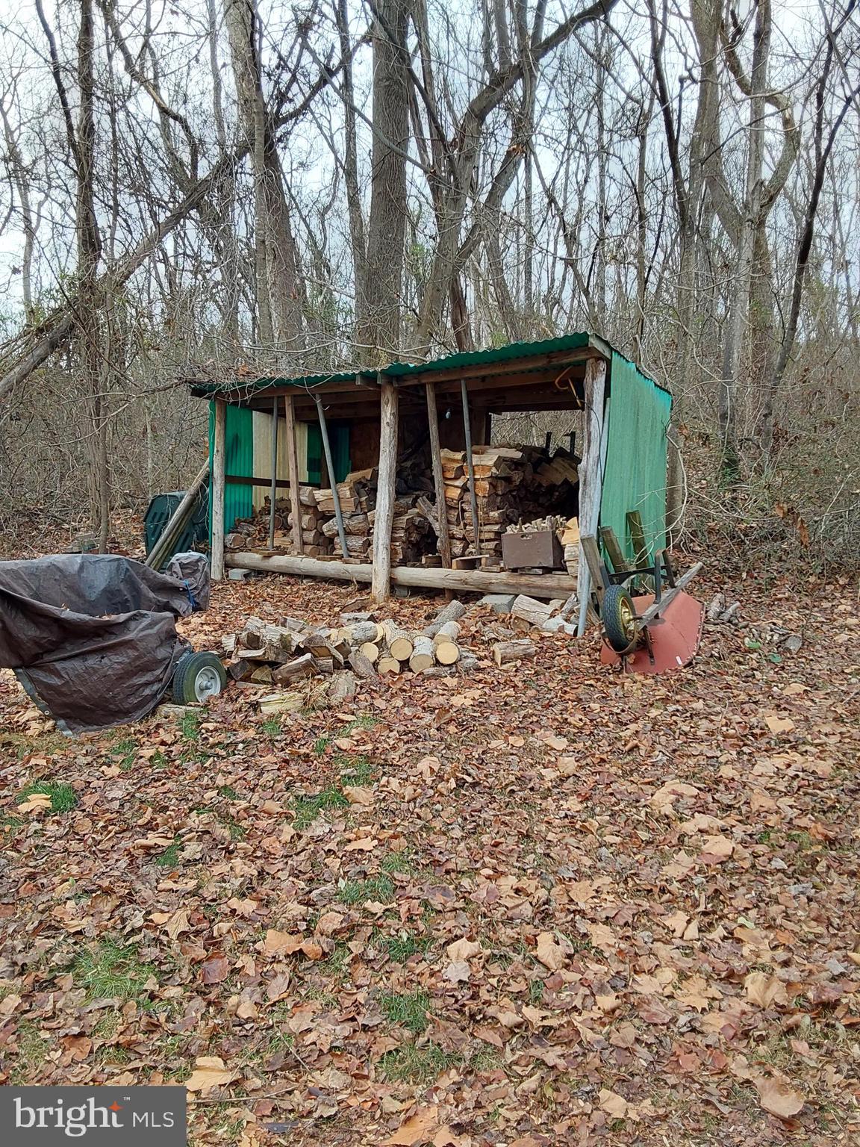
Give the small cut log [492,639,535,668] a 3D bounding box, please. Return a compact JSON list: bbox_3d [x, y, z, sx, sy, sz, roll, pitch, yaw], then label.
[{"bbox_3d":[0.492,0.466,5.450,0.270,0.130,0.130,-9,9,-21],"label":"small cut log"}]

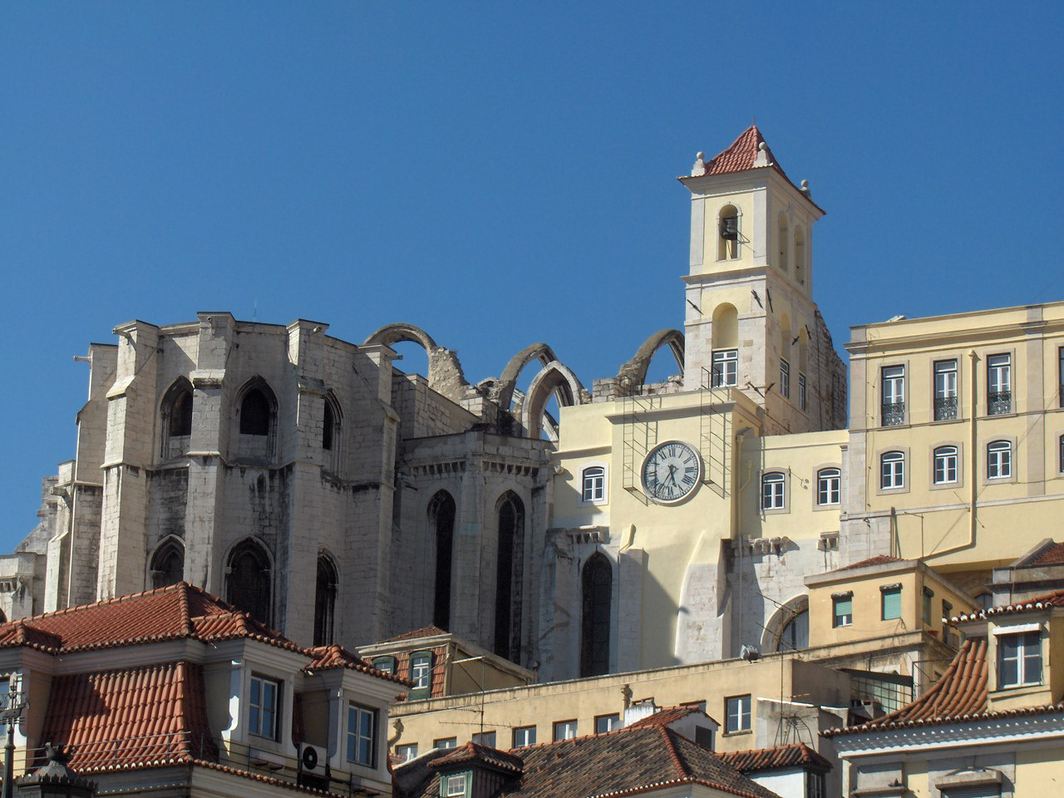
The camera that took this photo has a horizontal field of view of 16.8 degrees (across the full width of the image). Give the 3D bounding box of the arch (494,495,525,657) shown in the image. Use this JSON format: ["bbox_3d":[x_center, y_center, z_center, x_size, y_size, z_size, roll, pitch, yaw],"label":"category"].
[{"bbox_3d":[-1.215,8.377,170.334,1.600,8.200,0.600,8,-18,-19],"label":"arch"}]

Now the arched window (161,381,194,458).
[{"bbox_3d":[-15.436,0.857,157.693,1.950,3.700,0.600,-6,-17,26],"label":"arched window"}]

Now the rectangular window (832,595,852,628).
[{"bbox_3d":[12.510,8.569,145.101,0.950,1.180,0.250,-11,-20,39],"label":"rectangular window"}]

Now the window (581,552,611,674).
[{"bbox_3d":[3.082,10.339,169.171,1.600,6.300,0.600,-6,-19,25],"label":"window"}]

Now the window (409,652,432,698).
[{"bbox_3d":[-4.326,10.775,140.194,1.150,1.750,0.300,-11,-20,39],"label":"window"}]

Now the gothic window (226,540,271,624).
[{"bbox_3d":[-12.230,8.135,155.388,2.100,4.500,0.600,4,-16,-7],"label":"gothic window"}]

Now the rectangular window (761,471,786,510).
[{"bbox_3d":[11.229,4.320,166.655,1.120,1.850,0.250,-6,-19,25],"label":"rectangular window"}]

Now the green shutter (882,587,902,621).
[{"bbox_3d":[15.508,8.791,154.574,1.050,1.550,0.250,-11,-21,37],"label":"green shutter"}]

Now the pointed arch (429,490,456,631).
[{"bbox_3d":[-4.250,8.348,170.610,1.500,8.200,0.600,-6,-19,25],"label":"pointed arch"}]

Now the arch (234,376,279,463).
[{"bbox_3d":[-12.061,0.891,157.400,1.850,3.750,0.600,4,-16,-7],"label":"arch"}]

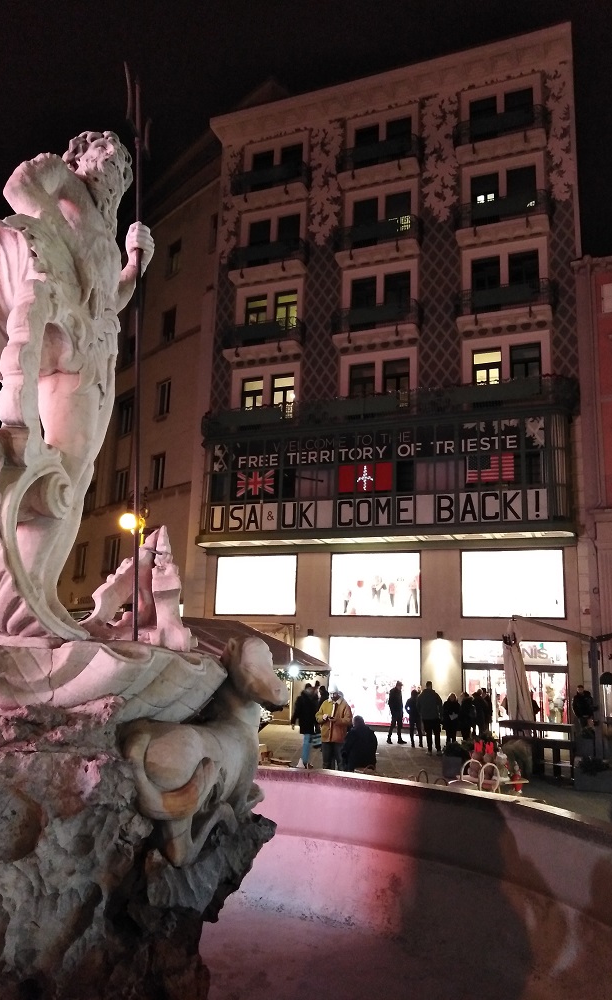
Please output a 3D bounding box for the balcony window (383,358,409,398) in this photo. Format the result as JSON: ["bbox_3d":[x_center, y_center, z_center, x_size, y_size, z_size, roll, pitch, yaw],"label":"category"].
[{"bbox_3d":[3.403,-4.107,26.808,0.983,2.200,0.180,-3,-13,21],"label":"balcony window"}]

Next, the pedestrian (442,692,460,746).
[{"bbox_3d":[4.165,6.321,20.847,0.520,1.570,0.360,1,-12,5],"label":"pedestrian"}]

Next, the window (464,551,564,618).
[{"bbox_3d":[6.648,2.705,23.263,3.180,2.210,0.200,-3,-13,21],"label":"window"}]

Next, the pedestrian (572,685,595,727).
[{"bbox_3d":[7.181,5.679,18.619,0.380,1.740,0.520,12,-16,-39],"label":"pedestrian"}]

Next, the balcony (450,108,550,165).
[{"bbox_3d":[7.001,-13.157,26.052,3.204,1.248,0.864,-3,-13,22],"label":"balcony"}]

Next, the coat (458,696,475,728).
[{"bbox_3d":[4.139,5.480,18.623,0.360,0.820,0.460,-9,-16,42],"label":"coat"}]

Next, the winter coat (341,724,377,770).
[{"bbox_3d":[1.028,4.756,13.878,0.620,0.842,0.480,5,-12,-15],"label":"winter coat"}]

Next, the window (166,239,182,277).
[{"bbox_3d":[-6.157,-11.241,33.685,0.200,1.750,1.150,12,-16,-41],"label":"window"}]

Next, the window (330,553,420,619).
[{"bbox_3d":[2.463,2.981,25.516,3.263,2.261,0.200,-3,-13,21],"label":"window"}]

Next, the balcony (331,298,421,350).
[{"bbox_3d":[2.557,-6.291,26.297,3.130,1.300,1.000,-3,-13,21],"label":"balcony"}]

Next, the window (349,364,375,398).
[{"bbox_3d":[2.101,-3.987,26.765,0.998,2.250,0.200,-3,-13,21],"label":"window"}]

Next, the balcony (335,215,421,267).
[{"bbox_3d":[2.665,-9.634,27.030,3.204,1.260,0.864,-3,-13,22],"label":"balcony"}]

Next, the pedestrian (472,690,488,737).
[{"bbox_3d":[5.299,6.592,22.115,0.500,1.650,0.380,-6,-15,34],"label":"pedestrian"}]

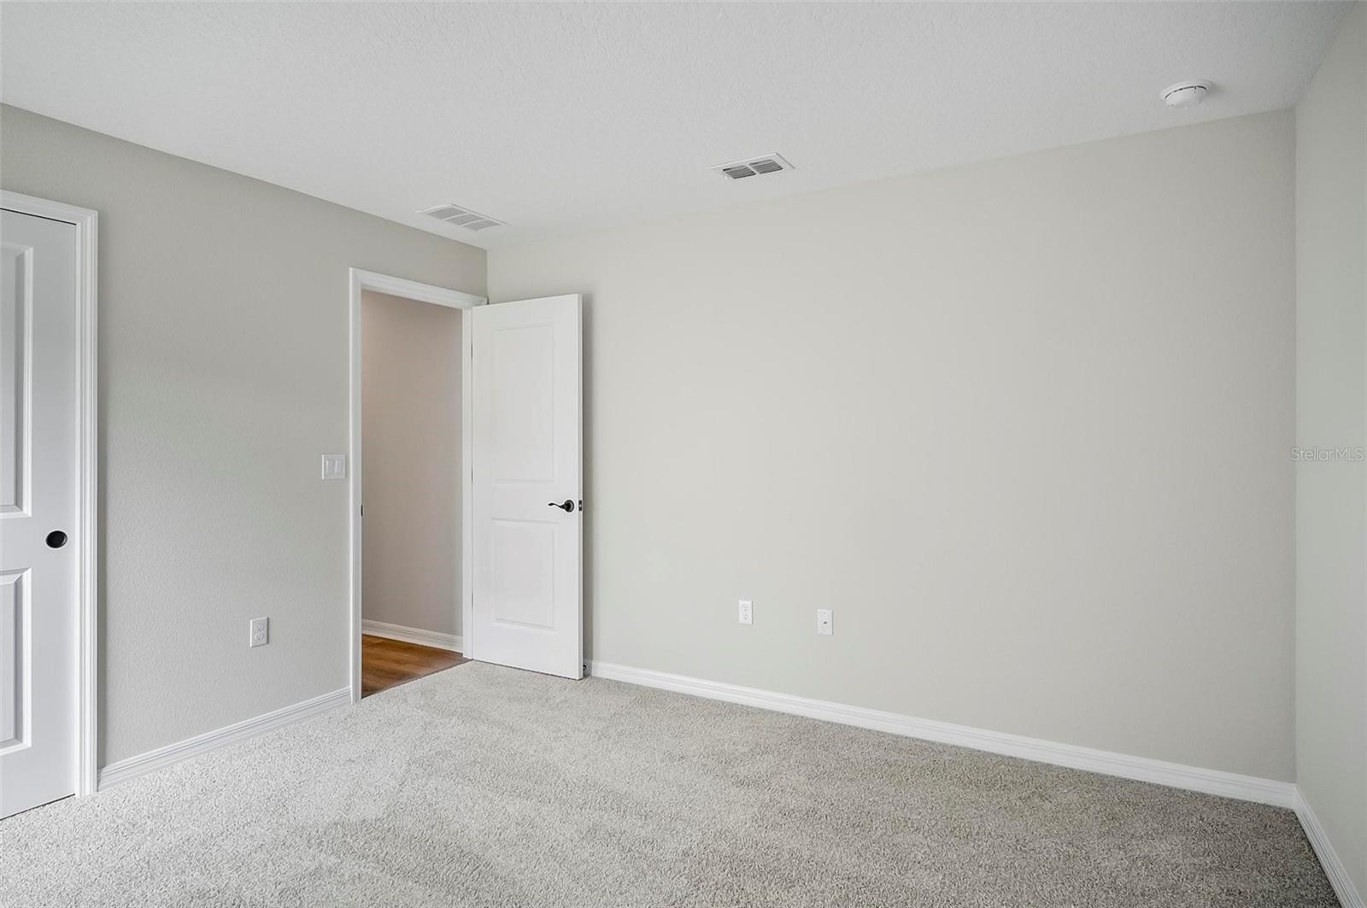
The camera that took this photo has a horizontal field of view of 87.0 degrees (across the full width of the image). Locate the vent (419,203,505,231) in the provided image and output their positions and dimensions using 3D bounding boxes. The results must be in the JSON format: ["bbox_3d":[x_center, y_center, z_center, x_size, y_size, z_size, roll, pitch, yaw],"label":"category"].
[{"bbox_3d":[-1.119,-1.185,3.673,0.254,0.020,0.390,0,1,30],"label":"vent"}]

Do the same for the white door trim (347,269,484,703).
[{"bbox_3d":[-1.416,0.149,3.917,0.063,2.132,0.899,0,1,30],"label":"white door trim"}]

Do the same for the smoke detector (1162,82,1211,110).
[{"bbox_3d":[1.650,-1.173,2.367,0.132,0.040,0.132,0,1,30],"label":"smoke detector"}]

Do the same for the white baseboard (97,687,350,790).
[{"bbox_3d":[-1.871,1.182,3.080,0.016,0.088,1.028,0,1,30],"label":"white baseboard"}]

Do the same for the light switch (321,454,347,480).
[{"bbox_3d":[-1.669,0.063,3.438,0.010,0.116,0.118,0,1,30],"label":"light switch"}]

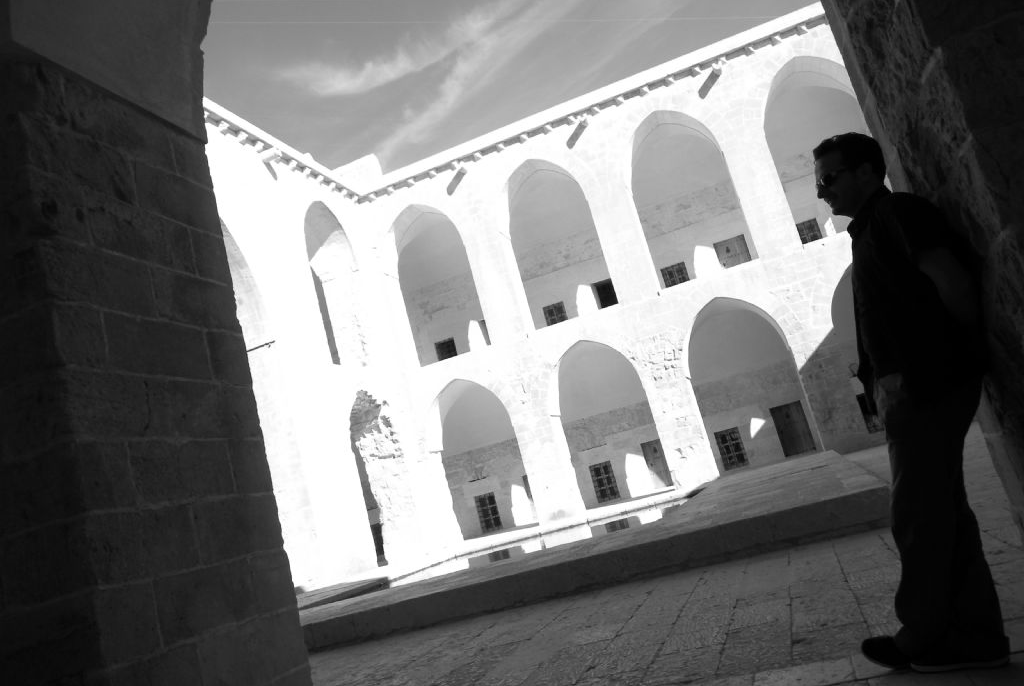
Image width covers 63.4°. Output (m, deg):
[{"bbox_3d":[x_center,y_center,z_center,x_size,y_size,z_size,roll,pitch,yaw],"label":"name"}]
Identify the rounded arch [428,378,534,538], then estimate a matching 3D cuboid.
[{"bbox_3d":[-0.749,2.791,20.266,2.250,3.950,0.740,-18,-11,16],"label":"rounded arch"}]

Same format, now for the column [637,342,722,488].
[{"bbox_3d":[3.807,1.753,18.855,0.980,3.230,0.740,-18,-11,16],"label":"column"}]

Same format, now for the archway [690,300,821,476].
[{"bbox_3d":[5.207,0.898,18.478,2.290,3.970,0.740,-18,-11,16],"label":"archway"}]

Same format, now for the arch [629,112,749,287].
[{"bbox_3d":[4.009,-3.449,19.336,2.300,4.090,0.740,-18,-11,16],"label":"arch"}]

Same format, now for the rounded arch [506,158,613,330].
[{"bbox_3d":[1.025,-2.506,20.232,2.270,4.090,0.740,-18,-11,16],"label":"rounded arch"}]

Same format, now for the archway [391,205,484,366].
[{"bbox_3d":[-1.936,-1.570,21.121,2.270,4.050,0.740,-18,-11,16],"label":"archway"}]

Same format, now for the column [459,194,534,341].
[{"bbox_3d":[-0.356,-1.632,20.601,0.990,3.200,0.740,-18,-11,16],"label":"column"}]

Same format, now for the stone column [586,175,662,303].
[{"bbox_3d":[2.655,-2.316,19.668,0.960,2.720,0.740,-18,-11,16],"label":"stone column"}]

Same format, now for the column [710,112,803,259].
[{"bbox_3d":[5.637,-3.439,18.791,0.980,3.070,0.740,-18,-11,16],"label":"column"}]

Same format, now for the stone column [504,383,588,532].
[{"bbox_3d":[0.848,2.775,19.734,0.980,3.100,0.740,-18,-11,16],"label":"stone column"}]

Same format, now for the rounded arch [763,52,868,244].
[{"bbox_3d":[6.991,-4.397,18.441,2.270,4.100,0.740,-18,-11,16],"label":"rounded arch"}]

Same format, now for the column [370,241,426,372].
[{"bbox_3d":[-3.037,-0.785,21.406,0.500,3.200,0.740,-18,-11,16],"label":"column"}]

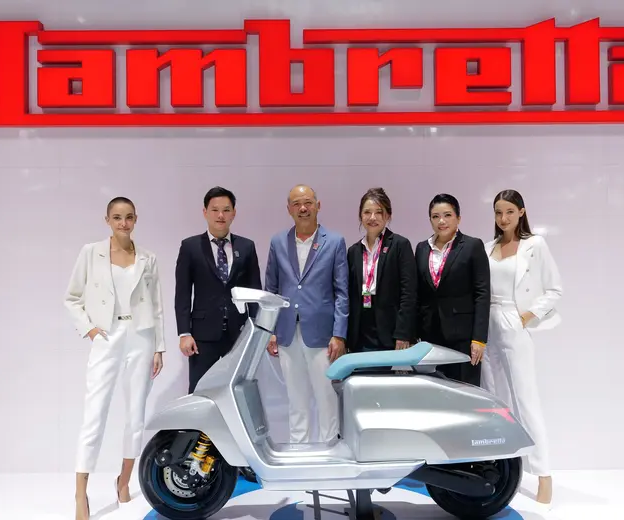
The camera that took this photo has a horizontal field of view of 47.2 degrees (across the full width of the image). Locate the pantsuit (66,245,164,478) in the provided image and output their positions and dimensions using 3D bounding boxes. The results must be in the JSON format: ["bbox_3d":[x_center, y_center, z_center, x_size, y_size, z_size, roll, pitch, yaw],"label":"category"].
[{"bbox_3d":[-1.039,0.492,3.780,0.520,1.216,0.380,0,0,-13],"label":"pantsuit"}]

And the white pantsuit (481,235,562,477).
[{"bbox_3d":[1.175,0.530,4.030,0.490,1.359,0.360,0,0,25],"label":"white pantsuit"}]

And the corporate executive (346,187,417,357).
[{"bbox_3d":[0.401,0.454,4.070,0.450,1.744,0.310,0,0,19],"label":"corporate executive"}]

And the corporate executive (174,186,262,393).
[{"bbox_3d":[-0.543,0.447,4.200,0.520,1.758,0.320,0,0,-6],"label":"corporate executive"}]

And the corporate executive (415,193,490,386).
[{"bbox_3d":[0.792,0.474,4.000,0.440,1.704,0.310,0,0,19],"label":"corporate executive"}]

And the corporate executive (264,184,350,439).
[{"bbox_3d":[-0.029,0.446,4.110,0.490,1.760,0.320,0,0,7],"label":"corporate executive"}]

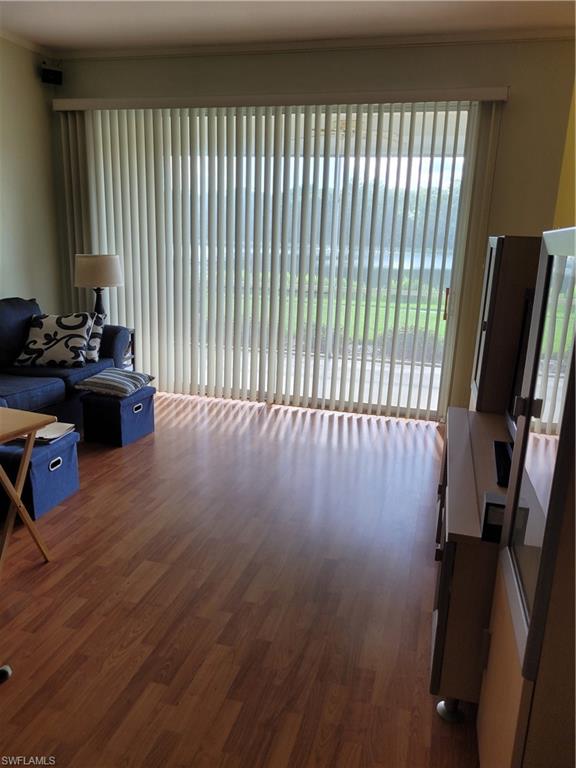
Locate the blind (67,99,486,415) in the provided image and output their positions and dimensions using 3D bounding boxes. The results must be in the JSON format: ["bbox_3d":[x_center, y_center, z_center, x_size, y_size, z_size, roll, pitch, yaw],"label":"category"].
[{"bbox_3d":[-0.312,-0.988,4.767,3.377,2.388,0.100,6,15,14],"label":"blind"}]

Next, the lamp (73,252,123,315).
[{"bbox_3d":[-1.555,-0.758,4.741,0.376,0.602,0.376,6,15,14],"label":"lamp"}]

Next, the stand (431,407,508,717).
[{"bbox_3d":[0.864,0.614,2.291,0.537,0.651,1.299,6,15,14],"label":"stand"}]

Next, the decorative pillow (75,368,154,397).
[{"bbox_3d":[-1.233,-0.029,4.139,0.426,0.125,0.426,9,16,25],"label":"decorative pillow"}]

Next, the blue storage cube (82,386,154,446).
[{"bbox_3d":[-1.222,0.207,4.181,0.361,0.353,0.361,9,16,25],"label":"blue storage cube"}]

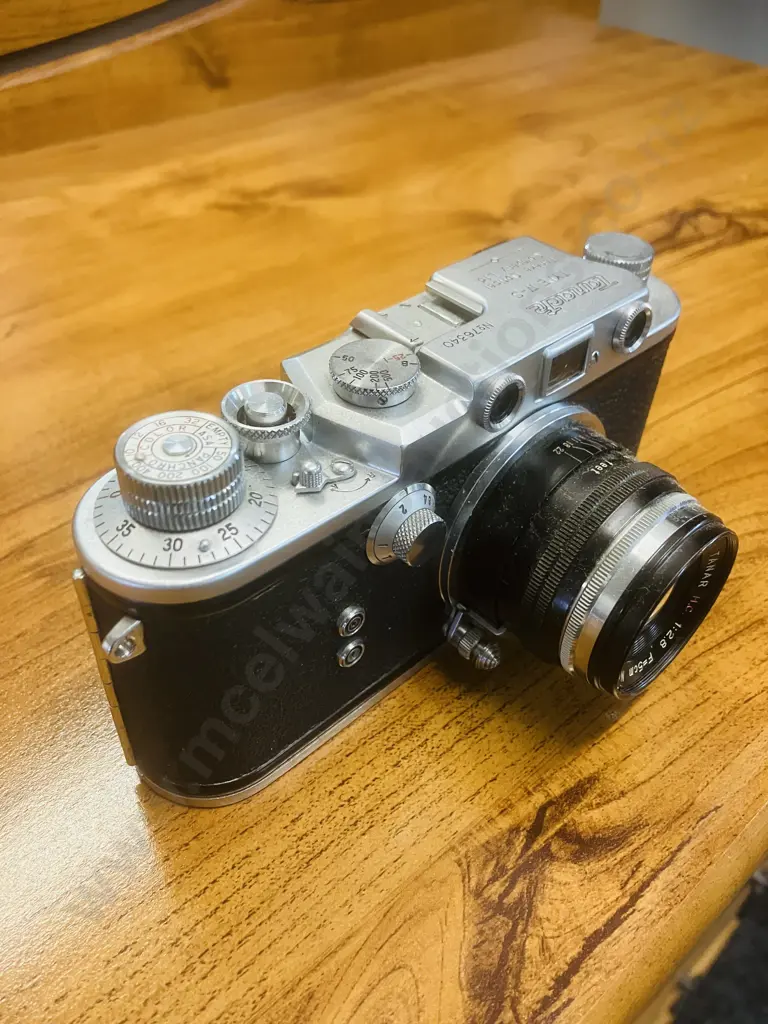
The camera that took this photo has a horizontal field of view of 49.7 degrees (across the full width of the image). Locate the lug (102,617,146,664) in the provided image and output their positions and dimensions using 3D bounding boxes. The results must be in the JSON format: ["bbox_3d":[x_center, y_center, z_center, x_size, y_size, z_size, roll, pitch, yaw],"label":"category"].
[{"bbox_3d":[-0.036,0.018,0.115,0.002,0.007,0.006,32,49,29],"label":"lug"}]

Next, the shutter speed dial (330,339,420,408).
[{"bbox_3d":[-0.002,-0.023,0.136,0.015,0.004,0.015,2,42,-1],"label":"shutter speed dial"}]

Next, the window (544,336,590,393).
[{"bbox_3d":[0.032,-0.026,0.147,0.013,0.009,0.003,-30,51,-32],"label":"window"}]

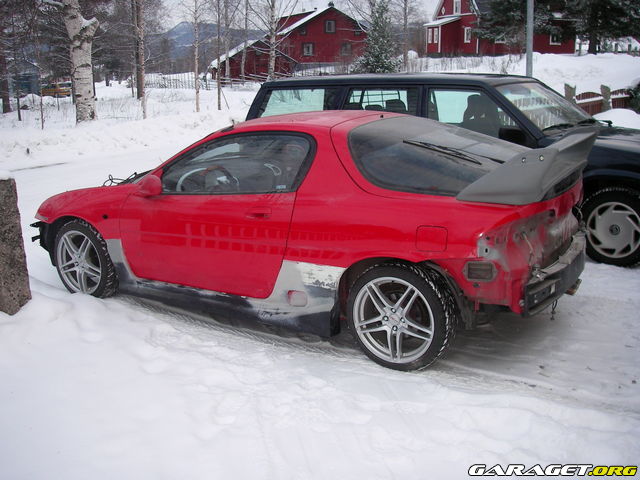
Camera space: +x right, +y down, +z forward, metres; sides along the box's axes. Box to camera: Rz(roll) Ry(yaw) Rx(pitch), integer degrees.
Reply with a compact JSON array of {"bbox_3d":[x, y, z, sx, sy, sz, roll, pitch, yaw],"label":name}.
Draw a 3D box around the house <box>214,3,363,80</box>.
[{"bbox_3d":[-3.012,-22.231,79.363,17.000,8.000,11.000,-1,13,-1],"label":"house"}]

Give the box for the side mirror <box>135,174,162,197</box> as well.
[{"bbox_3d":[-1.095,-0.353,4.485,0.120,0.135,0.190,7,15,30],"label":"side mirror"}]

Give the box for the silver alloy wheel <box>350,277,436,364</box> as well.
[{"bbox_3d":[0.441,0.418,3.886,0.472,0.472,0.190,7,15,30],"label":"silver alloy wheel"}]

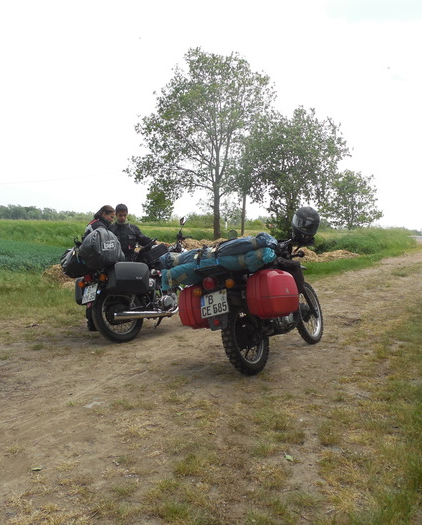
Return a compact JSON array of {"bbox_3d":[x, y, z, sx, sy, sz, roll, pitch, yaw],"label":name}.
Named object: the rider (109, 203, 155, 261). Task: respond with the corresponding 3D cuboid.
[{"bbox_3d":[-1.079,0.040,6.825,0.580,1.650,0.420,0,5,-13],"label":"rider"}]

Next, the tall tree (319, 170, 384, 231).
[{"bbox_3d":[10.637,-4.586,38.000,4.660,4.660,4.430,1,5,0],"label":"tall tree"}]

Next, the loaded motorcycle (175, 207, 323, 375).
[{"bbox_3d":[0.543,0.229,5.110,1.060,1.460,2.200,5,6,34],"label":"loaded motorcycle"}]

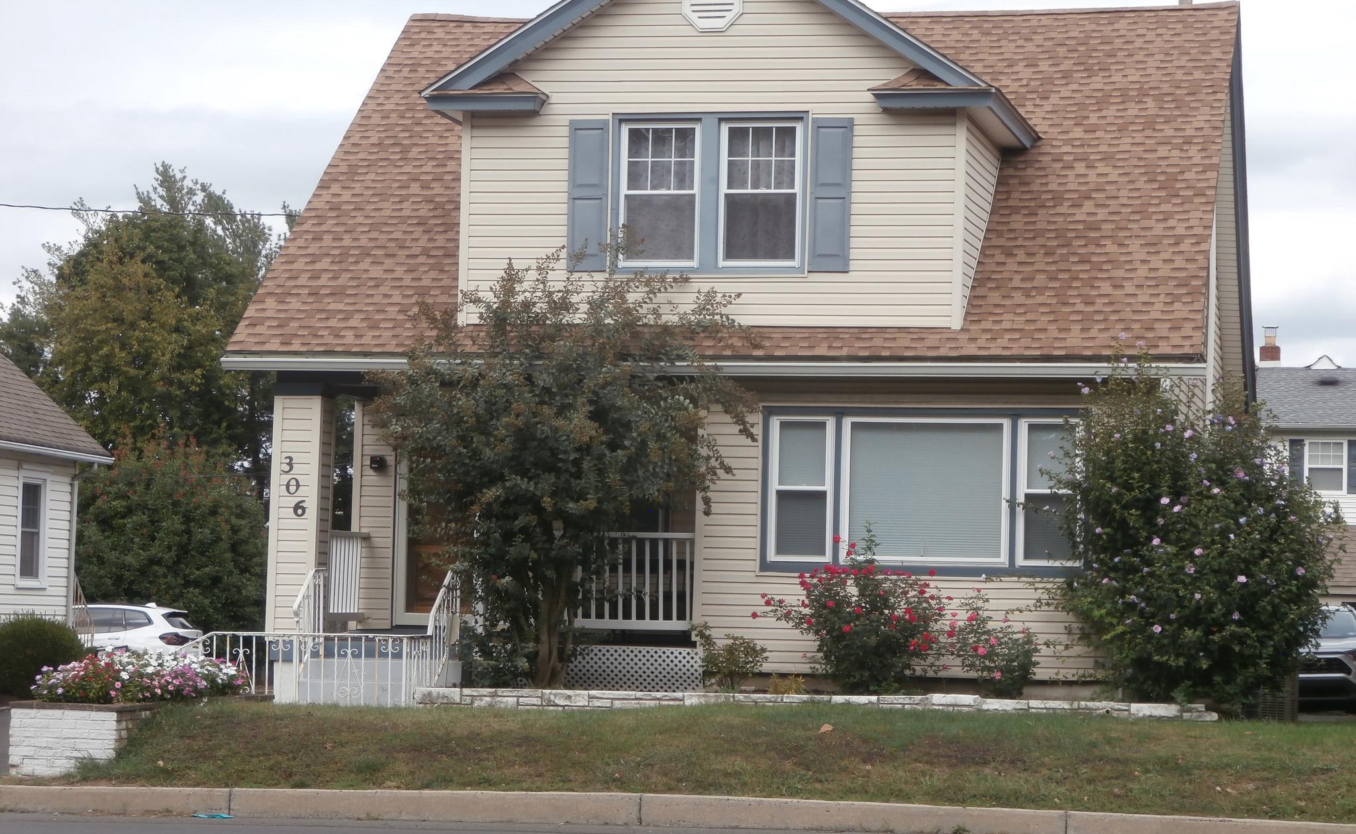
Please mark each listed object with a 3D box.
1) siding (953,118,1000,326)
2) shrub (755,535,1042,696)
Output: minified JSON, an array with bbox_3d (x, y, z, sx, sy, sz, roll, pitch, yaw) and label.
[{"bbox_3d":[2.760,-1.737,31.256,0.120,2.010,2.750,1,-2,12],"label":"siding"},{"bbox_3d":[1.959,1.745,29.299,2.570,1.430,1.050,1,-2,12],"label":"shrub"}]

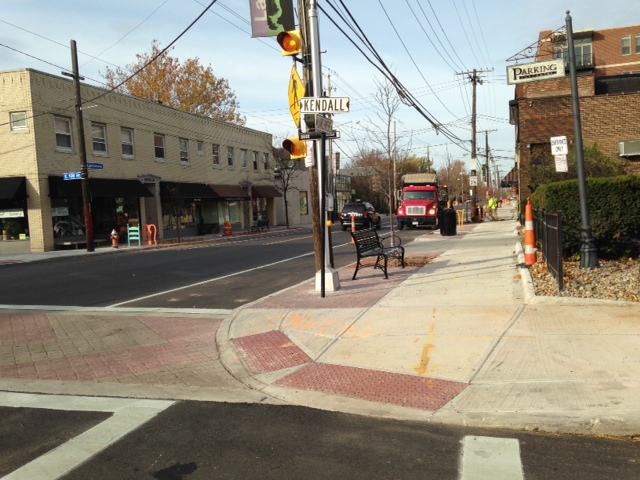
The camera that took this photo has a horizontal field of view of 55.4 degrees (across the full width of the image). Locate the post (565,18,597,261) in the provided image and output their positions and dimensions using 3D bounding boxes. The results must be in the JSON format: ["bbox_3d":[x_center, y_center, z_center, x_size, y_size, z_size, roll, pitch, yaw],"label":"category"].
[{"bbox_3d":[4.653,-1.786,10.945,0.350,4.567,0.350,-5,3,17],"label":"post"}]

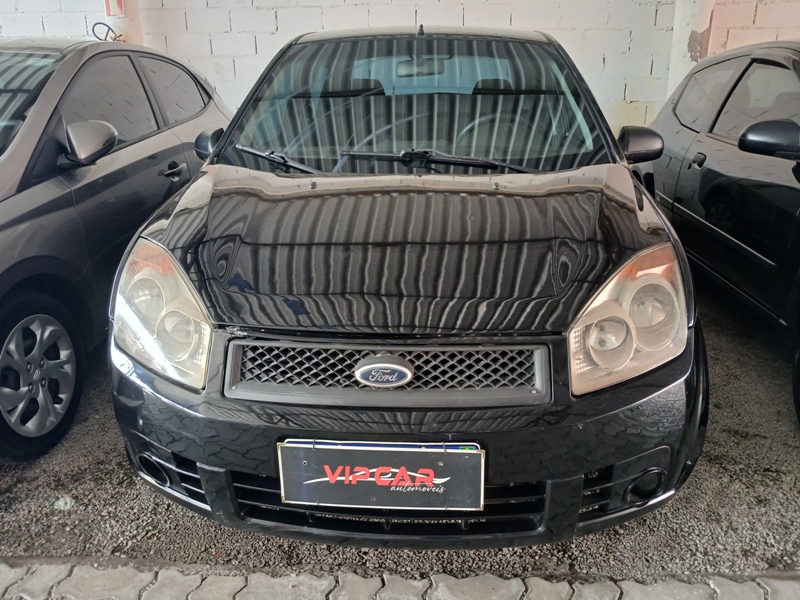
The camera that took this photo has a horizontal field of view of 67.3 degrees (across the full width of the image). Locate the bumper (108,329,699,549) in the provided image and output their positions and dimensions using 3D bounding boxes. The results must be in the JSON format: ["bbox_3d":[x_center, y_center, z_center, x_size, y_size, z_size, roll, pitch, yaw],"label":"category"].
[{"bbox_3d":[-0.017,0.277,1.434,1.640,0.510,0.480,1,17,4],"label":"bumper"}]

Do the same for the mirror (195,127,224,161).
[{"bbox_3d":[-0.770,-0.646,2.521,0.205,0.155,0.140,1,17,4],"label":"mirror"}]

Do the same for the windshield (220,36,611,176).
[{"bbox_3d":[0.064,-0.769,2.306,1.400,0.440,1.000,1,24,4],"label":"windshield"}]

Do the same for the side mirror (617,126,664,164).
[{"bbox_3d":[0.945,-0.614,2.394,0.210,0.155,0.140,1,17,4],"label":"side mirror"}]

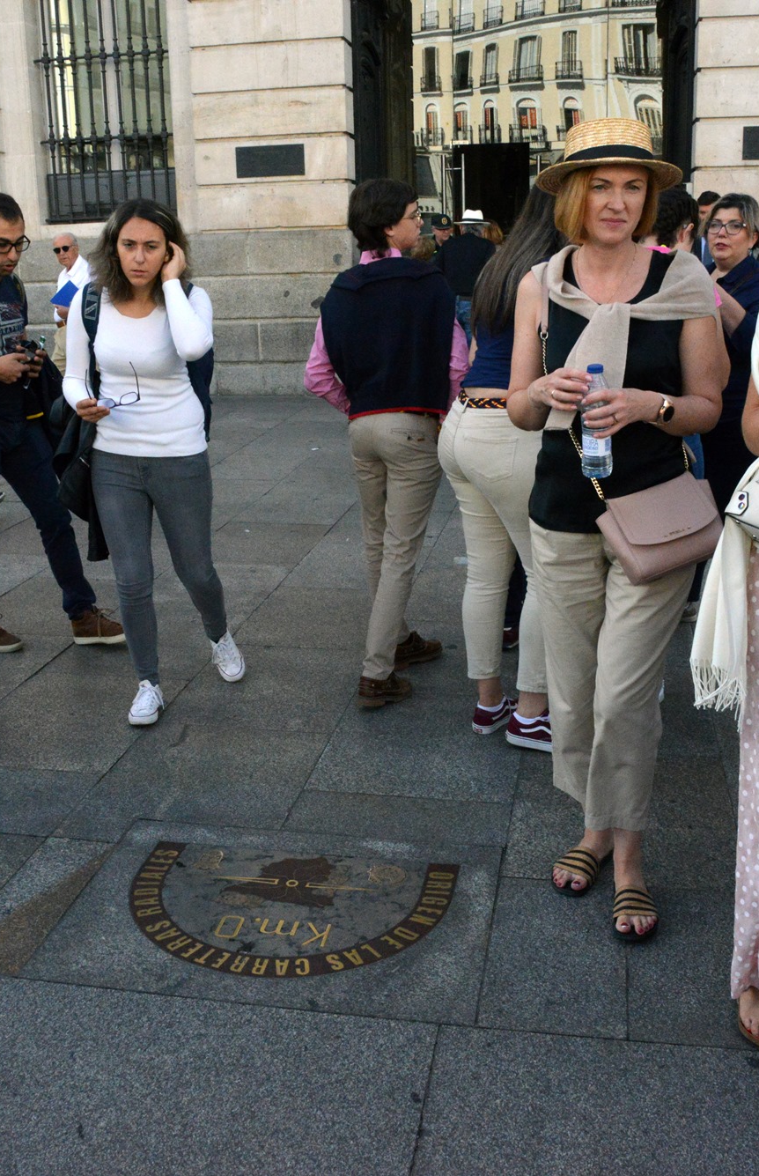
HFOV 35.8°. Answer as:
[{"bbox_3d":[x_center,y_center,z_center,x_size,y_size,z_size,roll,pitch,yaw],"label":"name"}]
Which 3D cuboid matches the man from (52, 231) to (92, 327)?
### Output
[{"bbox_3d":[-2.103,-1.646,8.330,0.500,1.680,0.380,6,18,25],"label":"man"}]

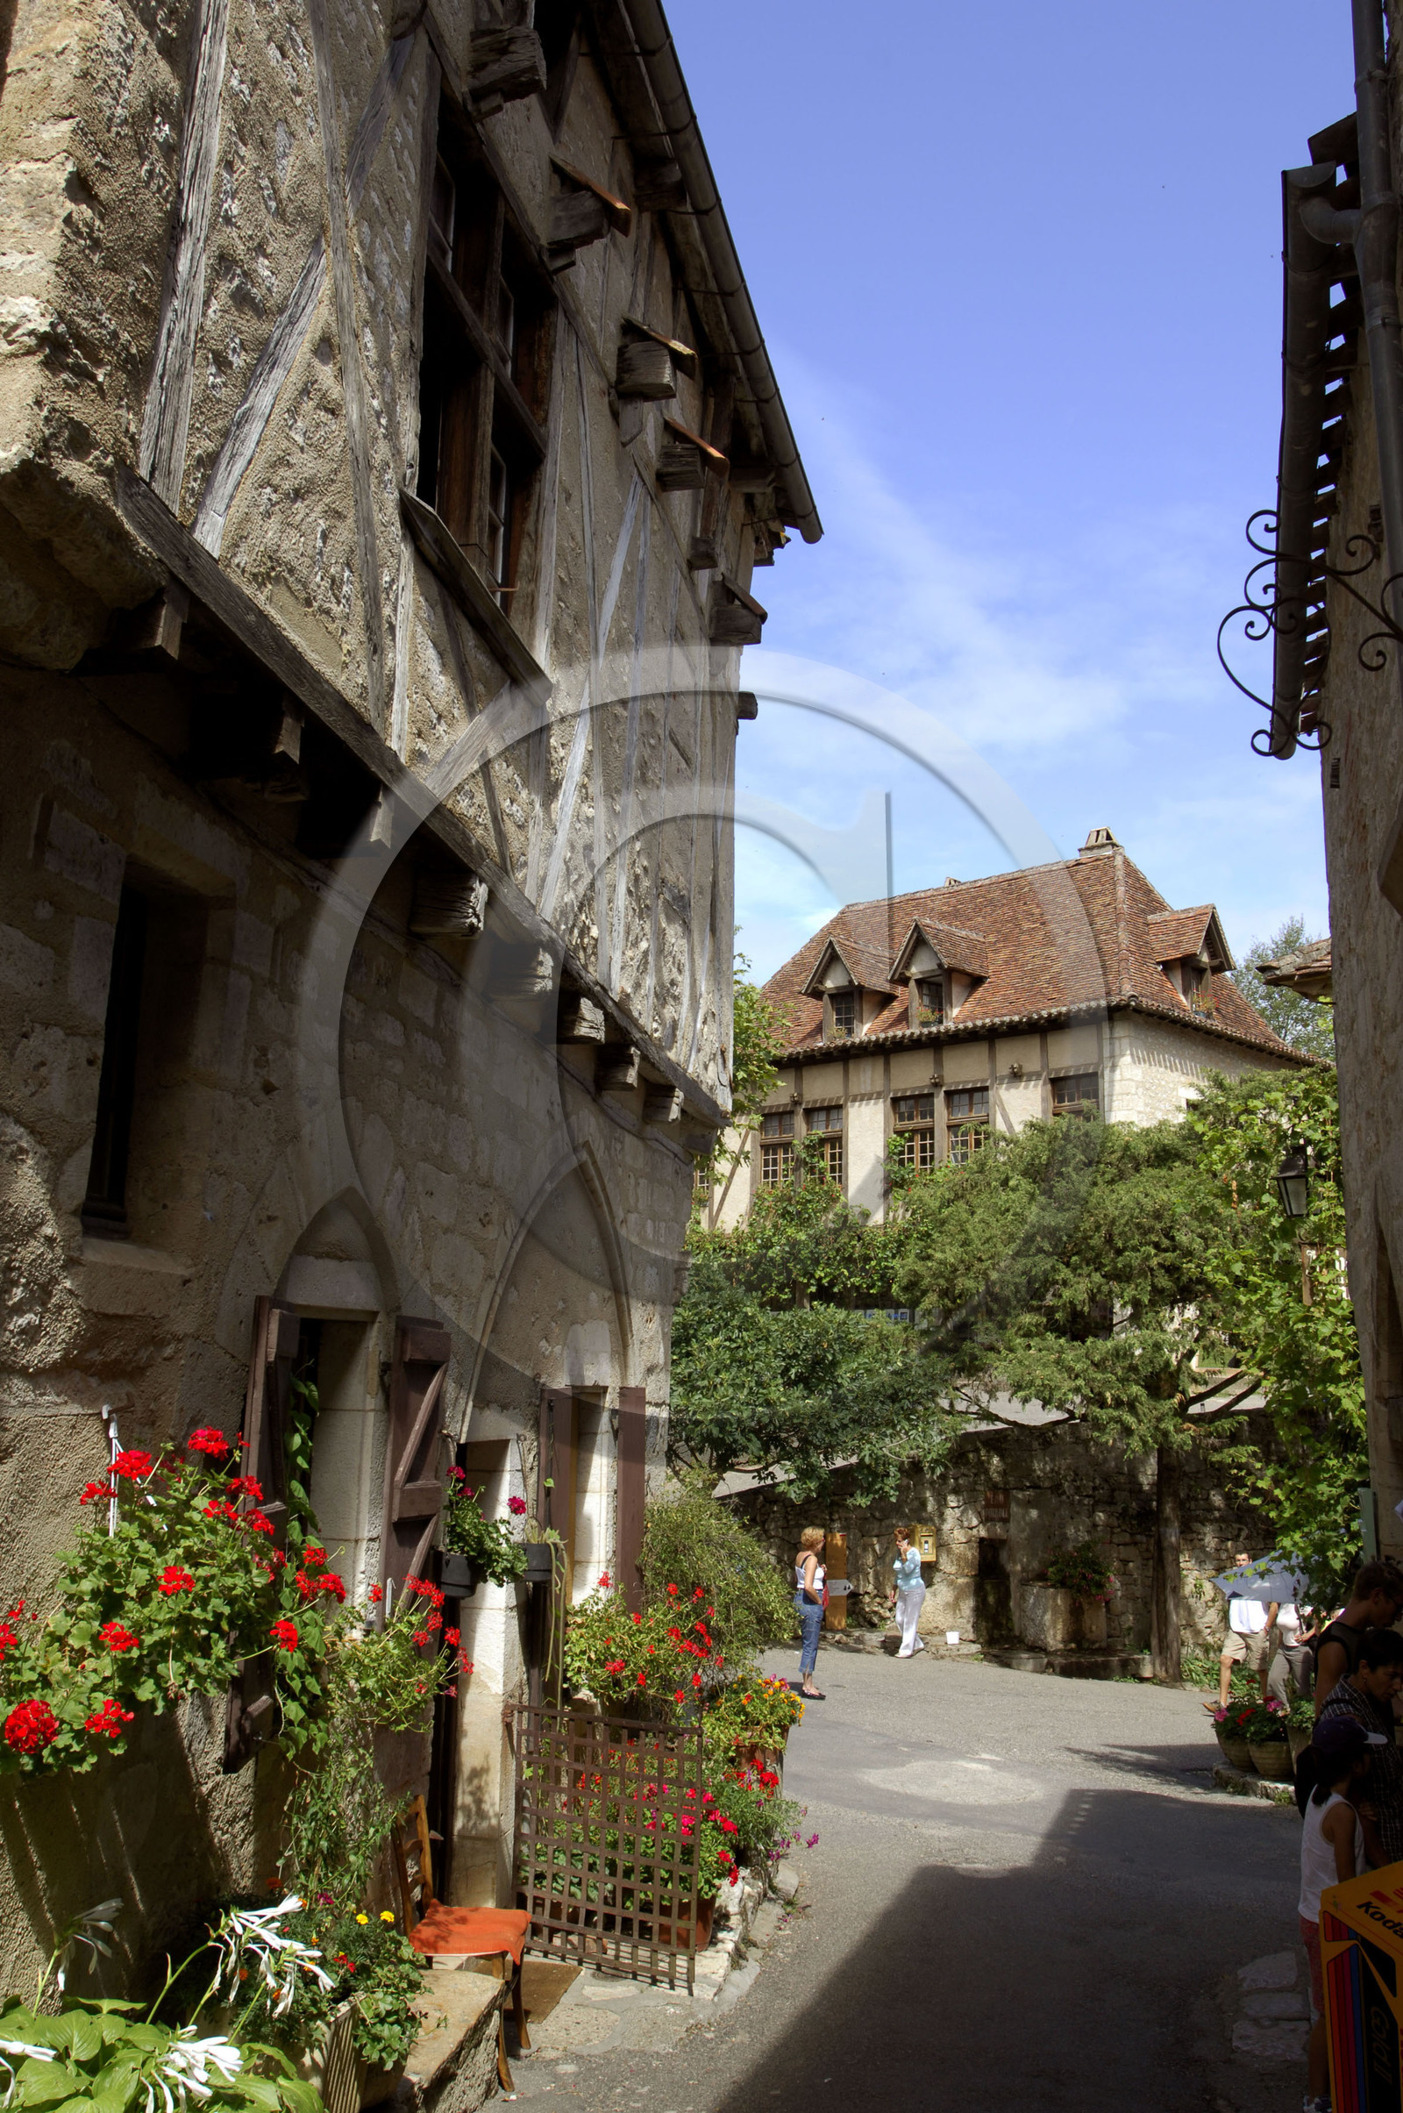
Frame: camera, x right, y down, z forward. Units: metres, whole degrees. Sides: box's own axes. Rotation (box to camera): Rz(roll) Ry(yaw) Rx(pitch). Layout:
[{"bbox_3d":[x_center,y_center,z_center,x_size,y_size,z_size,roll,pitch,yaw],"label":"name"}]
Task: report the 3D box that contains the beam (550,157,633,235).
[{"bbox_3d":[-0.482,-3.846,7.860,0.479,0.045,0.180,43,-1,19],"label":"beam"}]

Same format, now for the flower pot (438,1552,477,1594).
[{"bbox_3d":[-0.921,1.965,6.700,0.165,0.165,0.165,1,-14,0],"label":"flower pot"}]

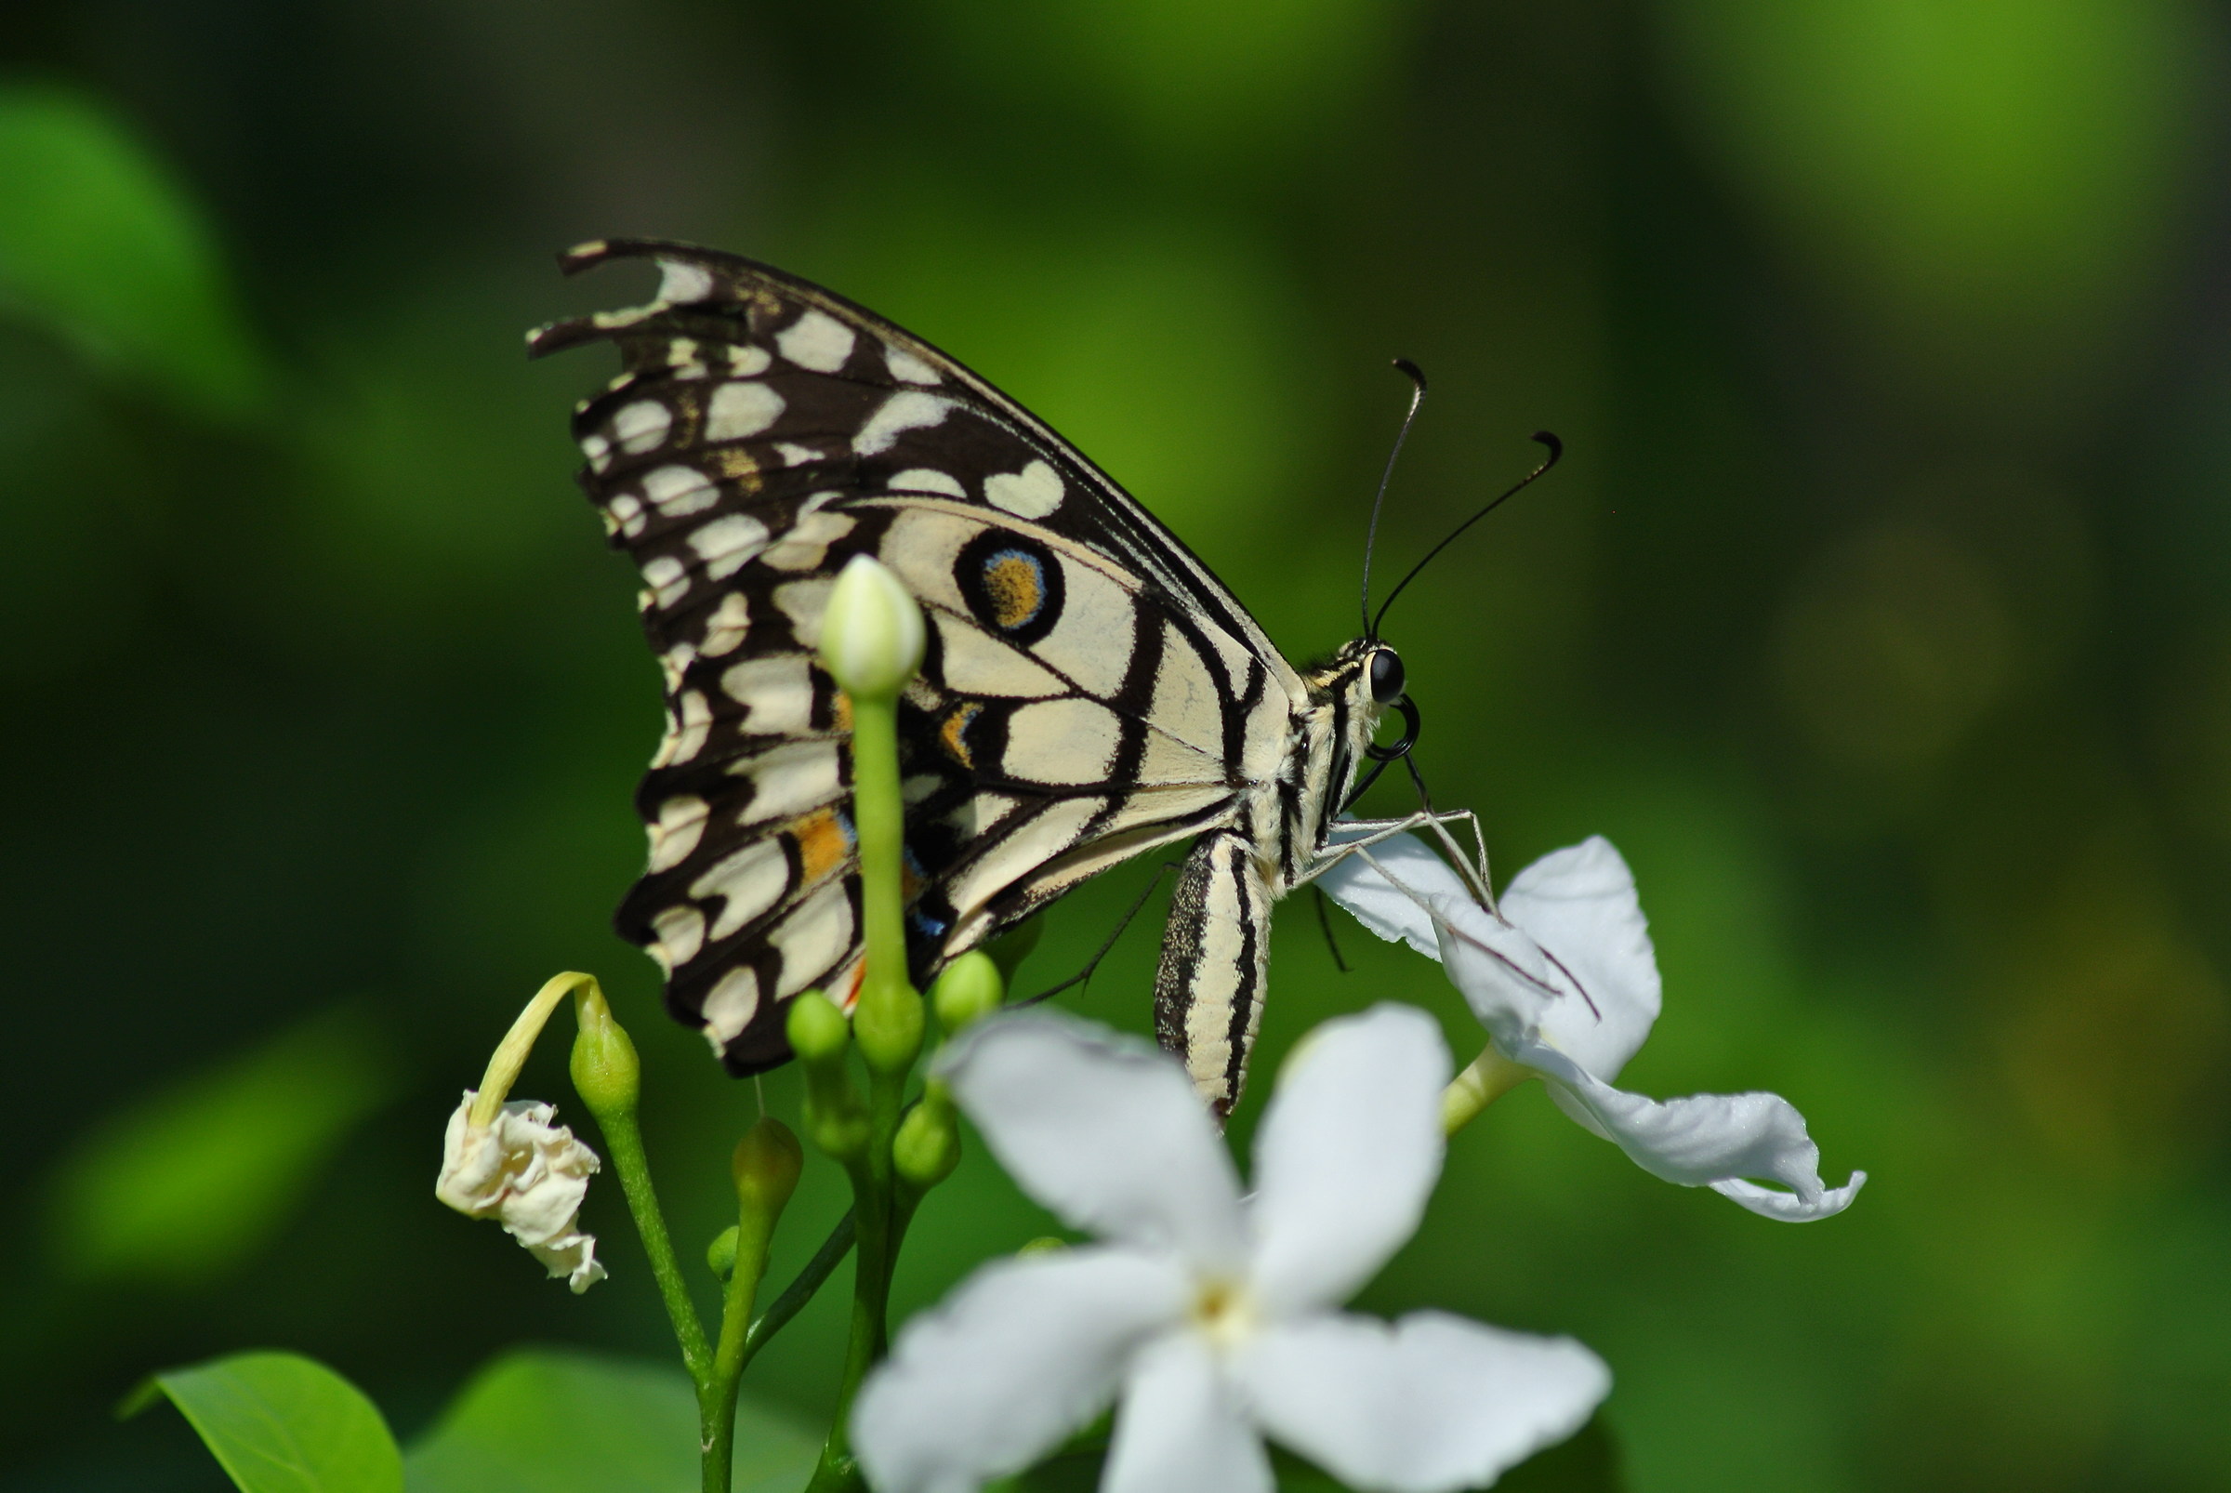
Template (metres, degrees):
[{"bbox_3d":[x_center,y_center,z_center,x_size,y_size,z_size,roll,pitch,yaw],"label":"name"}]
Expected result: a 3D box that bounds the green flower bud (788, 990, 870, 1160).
[{"bbox_3d":[-0.015,0.017,1.195,0.004,0.009,0.004,-10,0,0],"label":"green flower bud"}]

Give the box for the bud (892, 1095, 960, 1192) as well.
[{"bbox_3d":[-0.010,0.021,1.200,0.003,0.005,0.003,18,0,0],"label":"bud"}]

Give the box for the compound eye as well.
[{"bbox_3d":[0.014,-0.004,1.200,0.002,0.003,0.002,2,3,-24],"label":"compound eye"}]

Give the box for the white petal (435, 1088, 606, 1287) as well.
[{"bbox_3d":[-0.032,0.024,1.200,0.009,0.011,0.008,0,5,-6],"label":"white petal"}]

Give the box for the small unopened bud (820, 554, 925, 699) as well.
[{"bbox_3d":[-0.013,-0.006,1.190,0.006,0.008,0.006,1,3,0],"label":"small unopened bud"}]

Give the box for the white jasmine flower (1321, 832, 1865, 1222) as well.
[{"bbox_3d":[0.026,0.014,1.200,0.034,0.011,0.025,34,24,0],"label":"white jasmine flower"}]

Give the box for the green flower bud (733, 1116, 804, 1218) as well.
[{"bbox_3d":[-0.018,0.022,1.200,0.004,0.005,0.004,7,0,0],"label":"green flower bud"}]

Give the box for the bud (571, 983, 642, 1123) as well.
[{"bbox_3d":[-0.027,0.016,1.200,0.004,0.007,0.004,-12,0,0],"label":"bud"}]

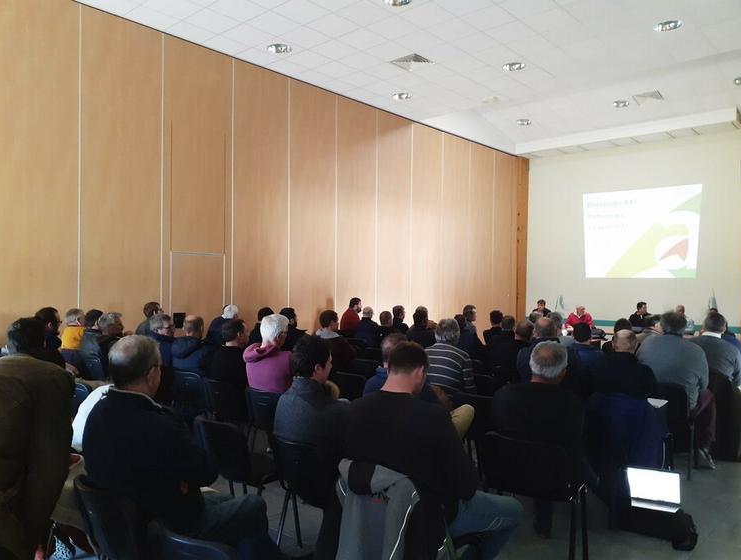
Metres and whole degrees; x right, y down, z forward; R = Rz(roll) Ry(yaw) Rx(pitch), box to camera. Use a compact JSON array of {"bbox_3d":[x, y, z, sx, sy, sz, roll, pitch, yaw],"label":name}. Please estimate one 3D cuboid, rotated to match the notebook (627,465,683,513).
[{"bbox_3d":[1.770,1.314,3.644,0.350,0.210,0.300,0,0,27],"label":"notebook"}]

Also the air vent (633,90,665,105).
[{"bbox_3d":[6.252,-4.107,13.101,0.580,0.040,0.580,1,-7,41],"label":"air vent"}]

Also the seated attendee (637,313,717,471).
[{"bbox_3d":[2.597,0.941,4.900,0.580,1.355,0.850,0,0,38],"label":"seated attendee"}]

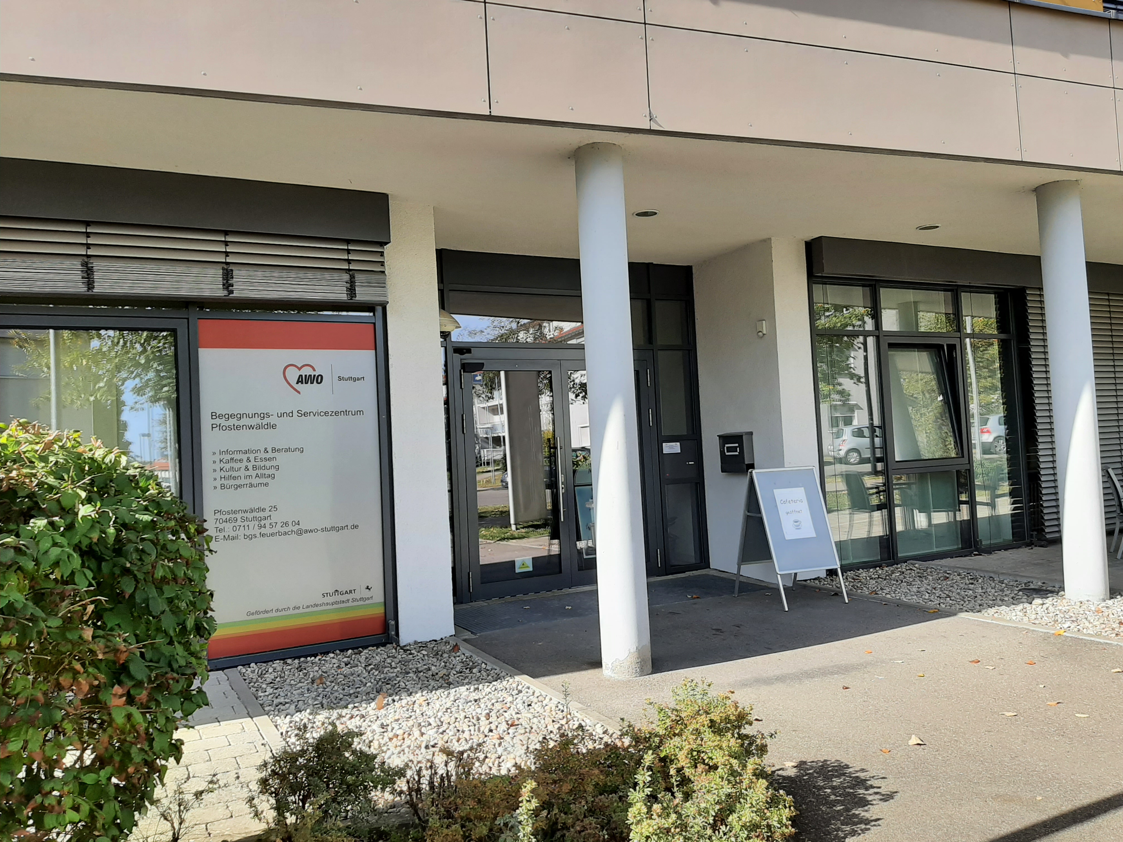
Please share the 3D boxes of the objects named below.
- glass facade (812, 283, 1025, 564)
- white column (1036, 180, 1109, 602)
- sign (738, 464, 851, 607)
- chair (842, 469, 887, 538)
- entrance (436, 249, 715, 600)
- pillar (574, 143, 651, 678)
[{"bbox_3d":[4.076,0.008,9.306,3.299,2.922,0.150,-2,-2,-28],"label":"glass facade"},{"bbox_3d":[4.048,-0.230,6.681,0.300,3.279,0.300,-2,-2,-28],"label":"white column"},{"bbox_3d":[1.919,0.961,7.145,0.620,1.115,0.730,-2,-2,-20],"label":"sign"},{"bbox_3d":[3.839,1.054,10.500,0.560,0.860,0.520,-1,-2,-40],"label":"chair"},{"bbox_3d":[0.120,0.001,8.362,3.080,3.248,0.250,-2,-2,-28],"label":"entrance"},{"bbox_3d":[0.323,-0.082,5.323,0.300,3.294,0.300,-3,-2,0],"label":"pillar"}]

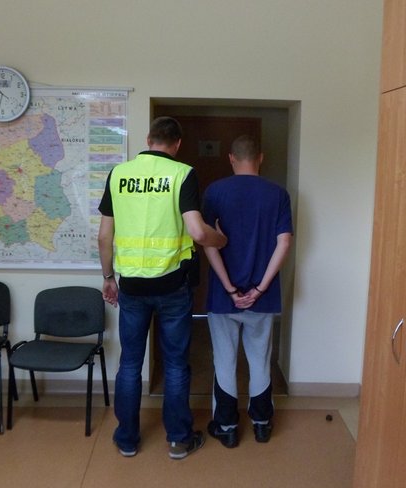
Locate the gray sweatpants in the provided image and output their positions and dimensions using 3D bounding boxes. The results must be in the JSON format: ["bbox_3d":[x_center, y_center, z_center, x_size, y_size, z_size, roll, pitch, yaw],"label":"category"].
[{"bbox_3d":[0.215,0.632,2.922,0.370,0.860,0.310,0,10,-7],"label":"gray sweatpants"}]

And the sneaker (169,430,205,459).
[{"bbox_3d":[-0.066,1.096,2.884,0.105,0.110,0.280,6,11,28],"label":"sneaker"}]

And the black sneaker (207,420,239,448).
[{"bbox_3d":[0.095,1.079,3.000,0.105,0.110,0.280,-4,11,-29],"label":"black sneaker"}]

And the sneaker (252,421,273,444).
[{"bbox_3d":[0.366,1.072,3.063,0.105,0.110,0.280,2,9,6],"label":"sneaker"}]

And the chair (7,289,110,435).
[{"bbox_3d":[-0.878,0.695,3.119,0.510,0.800,0.500,2,10,7],"label":"chair"}]

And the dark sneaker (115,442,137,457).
[{"bbox_3d":[-0.440,1.087,2.902,0.105,0.110,0.280,-1,10,-12],"label":"dark sneaker"}]

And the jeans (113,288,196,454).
[{"bbox_3d":[-0.273,0.644,2.810,0.420,0.980,0.330,2,10,7],"label":"jeans"}]

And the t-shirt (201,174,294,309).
[{"bbox_3d":[0.235,-0.005,2.796,0.475,0.750,0.310,0,9,-5],"label":"t-shirt"}]

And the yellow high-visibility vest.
[{"bbox_3d":[-0.260,-0.153,2.663,0.410,0.650,0.290,2,10,9],"label":"yellow high-visibility vest"}]

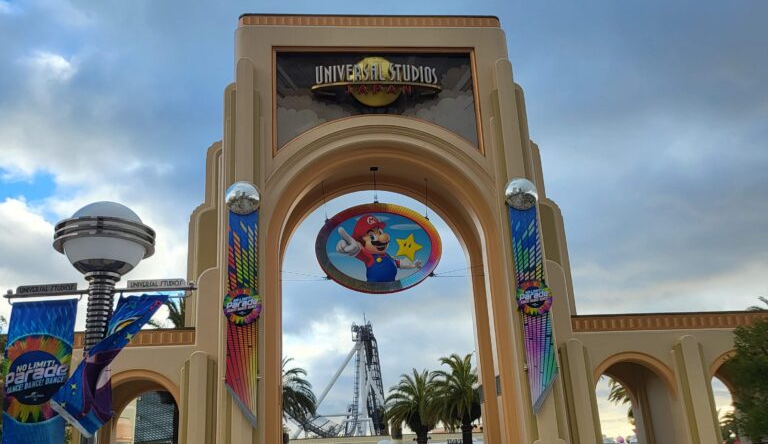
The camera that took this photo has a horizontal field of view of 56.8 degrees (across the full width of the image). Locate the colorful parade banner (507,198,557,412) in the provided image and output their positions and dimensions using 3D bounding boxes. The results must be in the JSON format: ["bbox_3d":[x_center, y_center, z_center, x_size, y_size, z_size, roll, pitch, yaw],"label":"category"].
[{"bbox_3d":[4.051,2.176,18.994,0.970,5.750,0.200,-1,-21,-5],"label":"colorful parade banner"}]

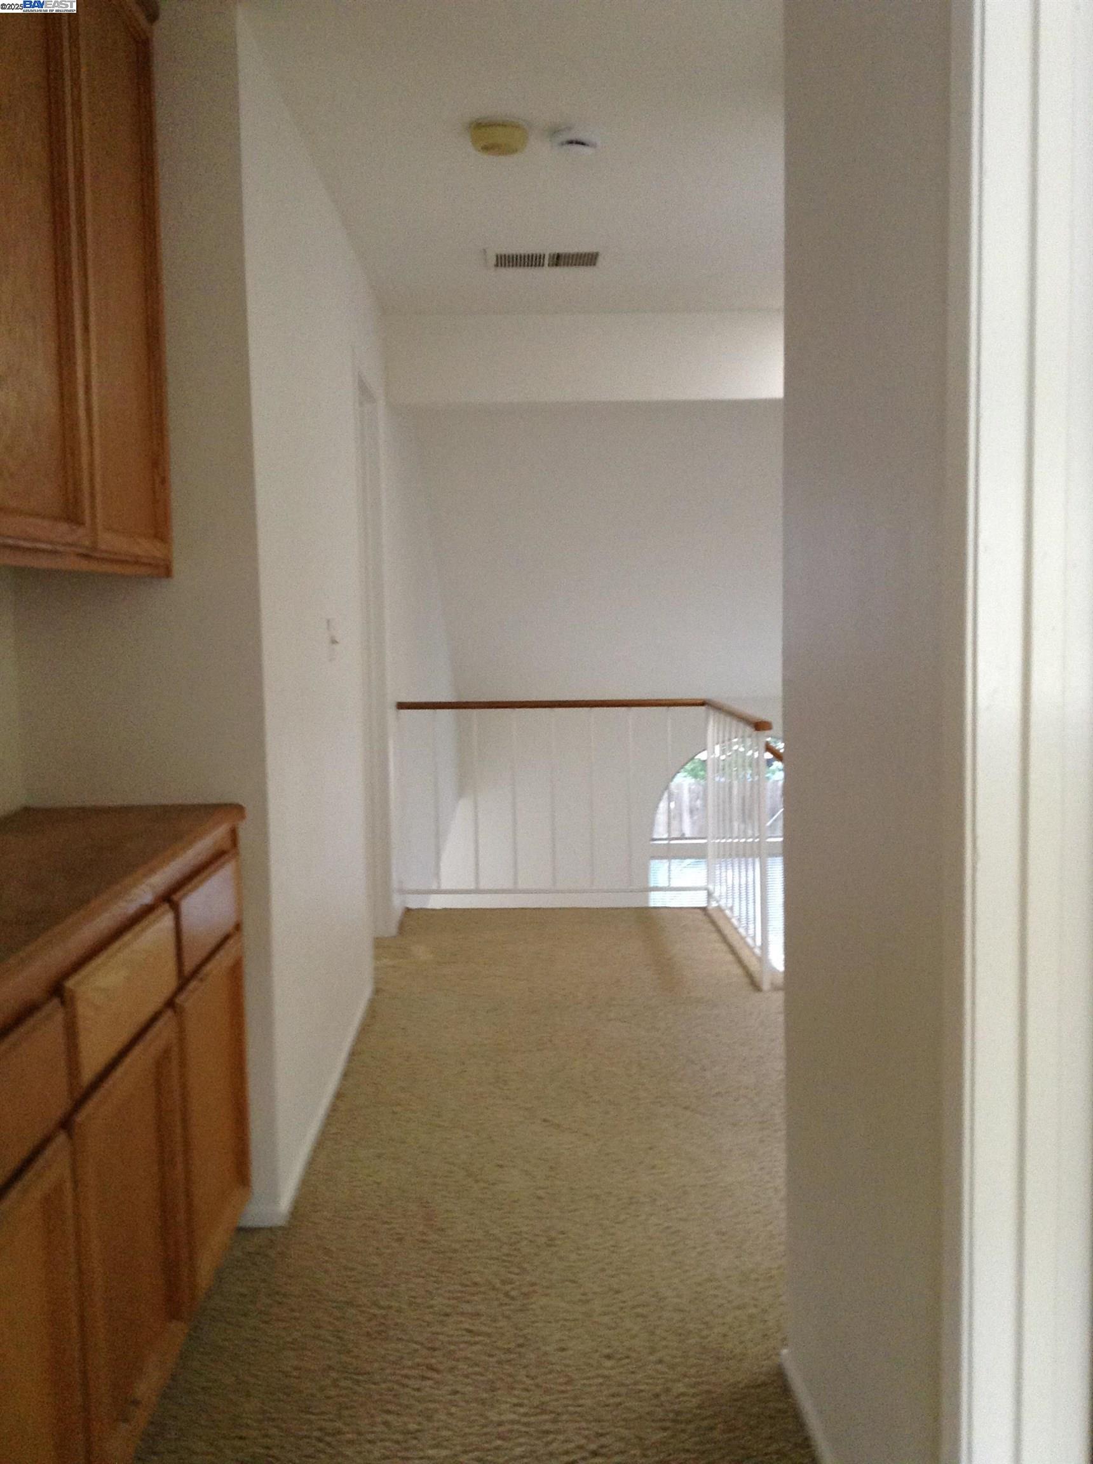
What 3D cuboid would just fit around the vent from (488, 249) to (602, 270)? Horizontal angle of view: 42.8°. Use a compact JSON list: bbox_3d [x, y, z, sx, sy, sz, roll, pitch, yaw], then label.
[{"bbox_3d":[-0.005,-1.580,4.689,0.390,0.020,0.250,-1,5,-1],"label":"vent"}]

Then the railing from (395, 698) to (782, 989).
[{"bbox_3d":[0.072,0.368,5.220,1.360,0.900,1.350,-1,5,-1],"label":"railing"}]

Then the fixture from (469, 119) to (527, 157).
[{"bbox_3d":[-0.114,-1.440,3.386,0.145,0.050,0.145,-1,5,-1],"label":"fixture"}]

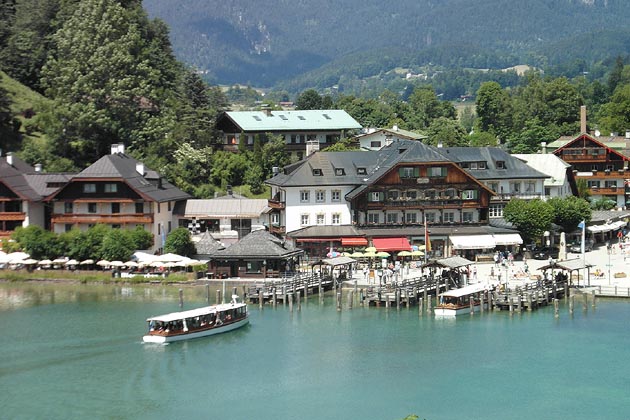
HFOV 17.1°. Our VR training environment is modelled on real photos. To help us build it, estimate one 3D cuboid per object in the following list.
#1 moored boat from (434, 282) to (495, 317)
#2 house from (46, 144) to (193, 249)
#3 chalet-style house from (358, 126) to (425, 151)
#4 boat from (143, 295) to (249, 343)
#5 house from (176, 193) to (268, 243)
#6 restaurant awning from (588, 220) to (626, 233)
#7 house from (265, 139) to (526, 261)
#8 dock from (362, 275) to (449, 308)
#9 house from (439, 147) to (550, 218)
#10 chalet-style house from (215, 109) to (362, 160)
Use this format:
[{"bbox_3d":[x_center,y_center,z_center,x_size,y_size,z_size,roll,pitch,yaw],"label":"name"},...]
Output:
[{"bbox_3d":[20.080,11.190,272.960,2.900,2.800,17.500,2,6,28],"label":"moored boat"},{"bbox_3d":[-28.900,-1.090,312.020,16.500,14.000,16.000,0,5,11],"label":"house"},{"bbox_3d":[12.590,-9.380,345.470,10.500,7.600,11.000,0,5,11],"label":"chalet-style house"},{"bbox_3d":[-14.100,13.080,252.020,2.900,3.300,18.500,3,6,35],"label":"boat"},{"bbox_3d":[-14.460,1.940,328.350,14.000,8.500,11.000,0,5,6],"label":"house"},{"bbox_3d":[46.590,2.310,334.450,1.900,0.900,13.000,2,6,28],"label":"restaurant awning"},{"bbox_3d":[12.460,-1.430,317.040,37.500,16.600,18.000,-1,5,-5],"label":"house"},{"bbox_3d":[12.550,10.600,281.940,5.000,2.600,17.000,2,6,29],"label":"dock"},{"bbox_3d":[27.390,-1.630,324.060,17.000,15.500,13.000,-1,5,-5],"label":"house"},{"bbox_3d":[-4.380,-11.080,347.310,21.000,10.000,15.000,-2,5,-20],"label":"chalet-style house"}]

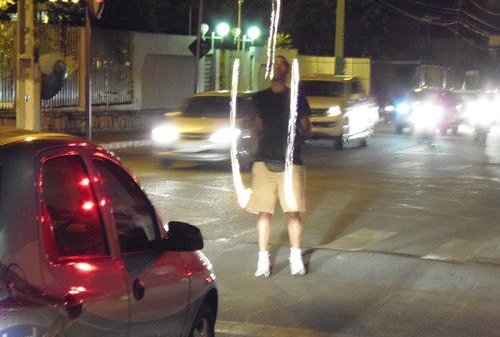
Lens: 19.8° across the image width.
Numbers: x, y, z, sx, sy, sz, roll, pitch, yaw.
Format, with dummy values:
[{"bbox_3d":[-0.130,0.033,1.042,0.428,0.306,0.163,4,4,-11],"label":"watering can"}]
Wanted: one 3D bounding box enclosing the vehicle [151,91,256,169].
[{"bbox_3d":[-0.410,-0.760,28.200,1.700,1.450,4.150,1,3,16],"label":"vehicle"}]

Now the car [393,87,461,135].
[{"bbox_3d":[6.370,-2.020,50.500,1.740,1.520,4.100,1,3,15],"label":"car"}]

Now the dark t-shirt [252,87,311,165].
[{"bbox_3d":[0.264,-0.347,11.800,0.480,0.645,0.280,0,3,6],"label":"dark t-shirt"}]

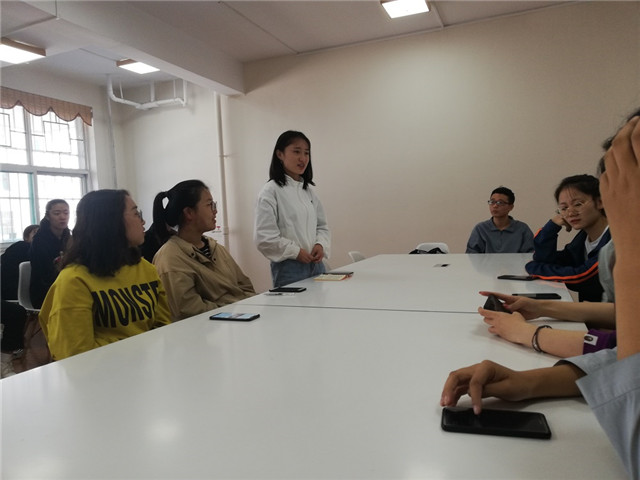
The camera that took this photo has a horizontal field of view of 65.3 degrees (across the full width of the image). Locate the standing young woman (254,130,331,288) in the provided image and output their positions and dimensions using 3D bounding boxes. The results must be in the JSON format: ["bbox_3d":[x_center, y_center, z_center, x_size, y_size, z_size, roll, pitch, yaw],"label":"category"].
[{"bbox_3d":[-0.150,0.146,3.018,0.460,1.602,0.310,-5,4,-41],"label":"standing young woman"}]

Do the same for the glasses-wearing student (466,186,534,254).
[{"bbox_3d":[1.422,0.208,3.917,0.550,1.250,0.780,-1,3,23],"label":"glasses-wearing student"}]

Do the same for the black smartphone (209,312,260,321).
[{"bbox_3d":[-0.291,0.268,1.727,0.158,0.009,0.077,-1,3,22],"label":"black smartphone"}]

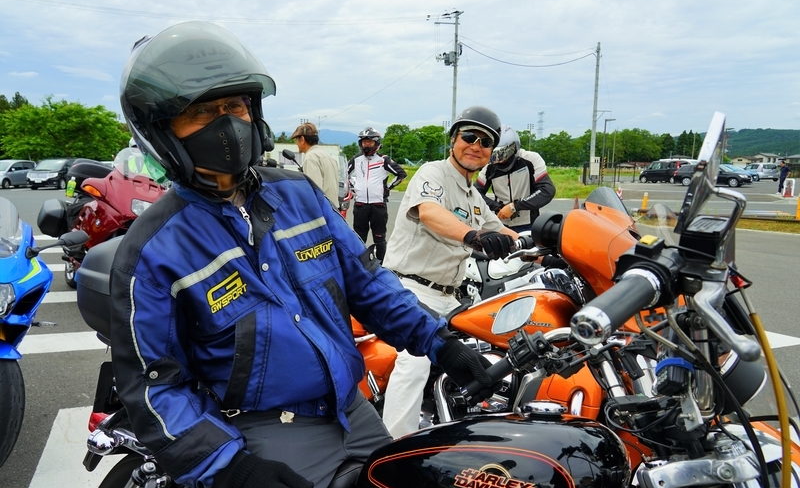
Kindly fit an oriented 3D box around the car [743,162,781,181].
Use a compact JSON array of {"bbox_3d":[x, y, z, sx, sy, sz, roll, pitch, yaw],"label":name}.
[{"bbox_3d":[34.000,-6.640,49.761,1.680,1.600,4.000,2,8,11],"label":"car"}]

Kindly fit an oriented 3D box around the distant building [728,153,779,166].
[{"bbox_3d":[111.003,-26.120,167.994,13.000,6.500,9.000,2,8,11],"label":"distant building"}]

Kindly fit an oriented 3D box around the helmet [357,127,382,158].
[{"bbox_3d":[-0.323,-1.099,5.750,0.260,0.280,0.340,1,9,6],"label":"helmet"}]

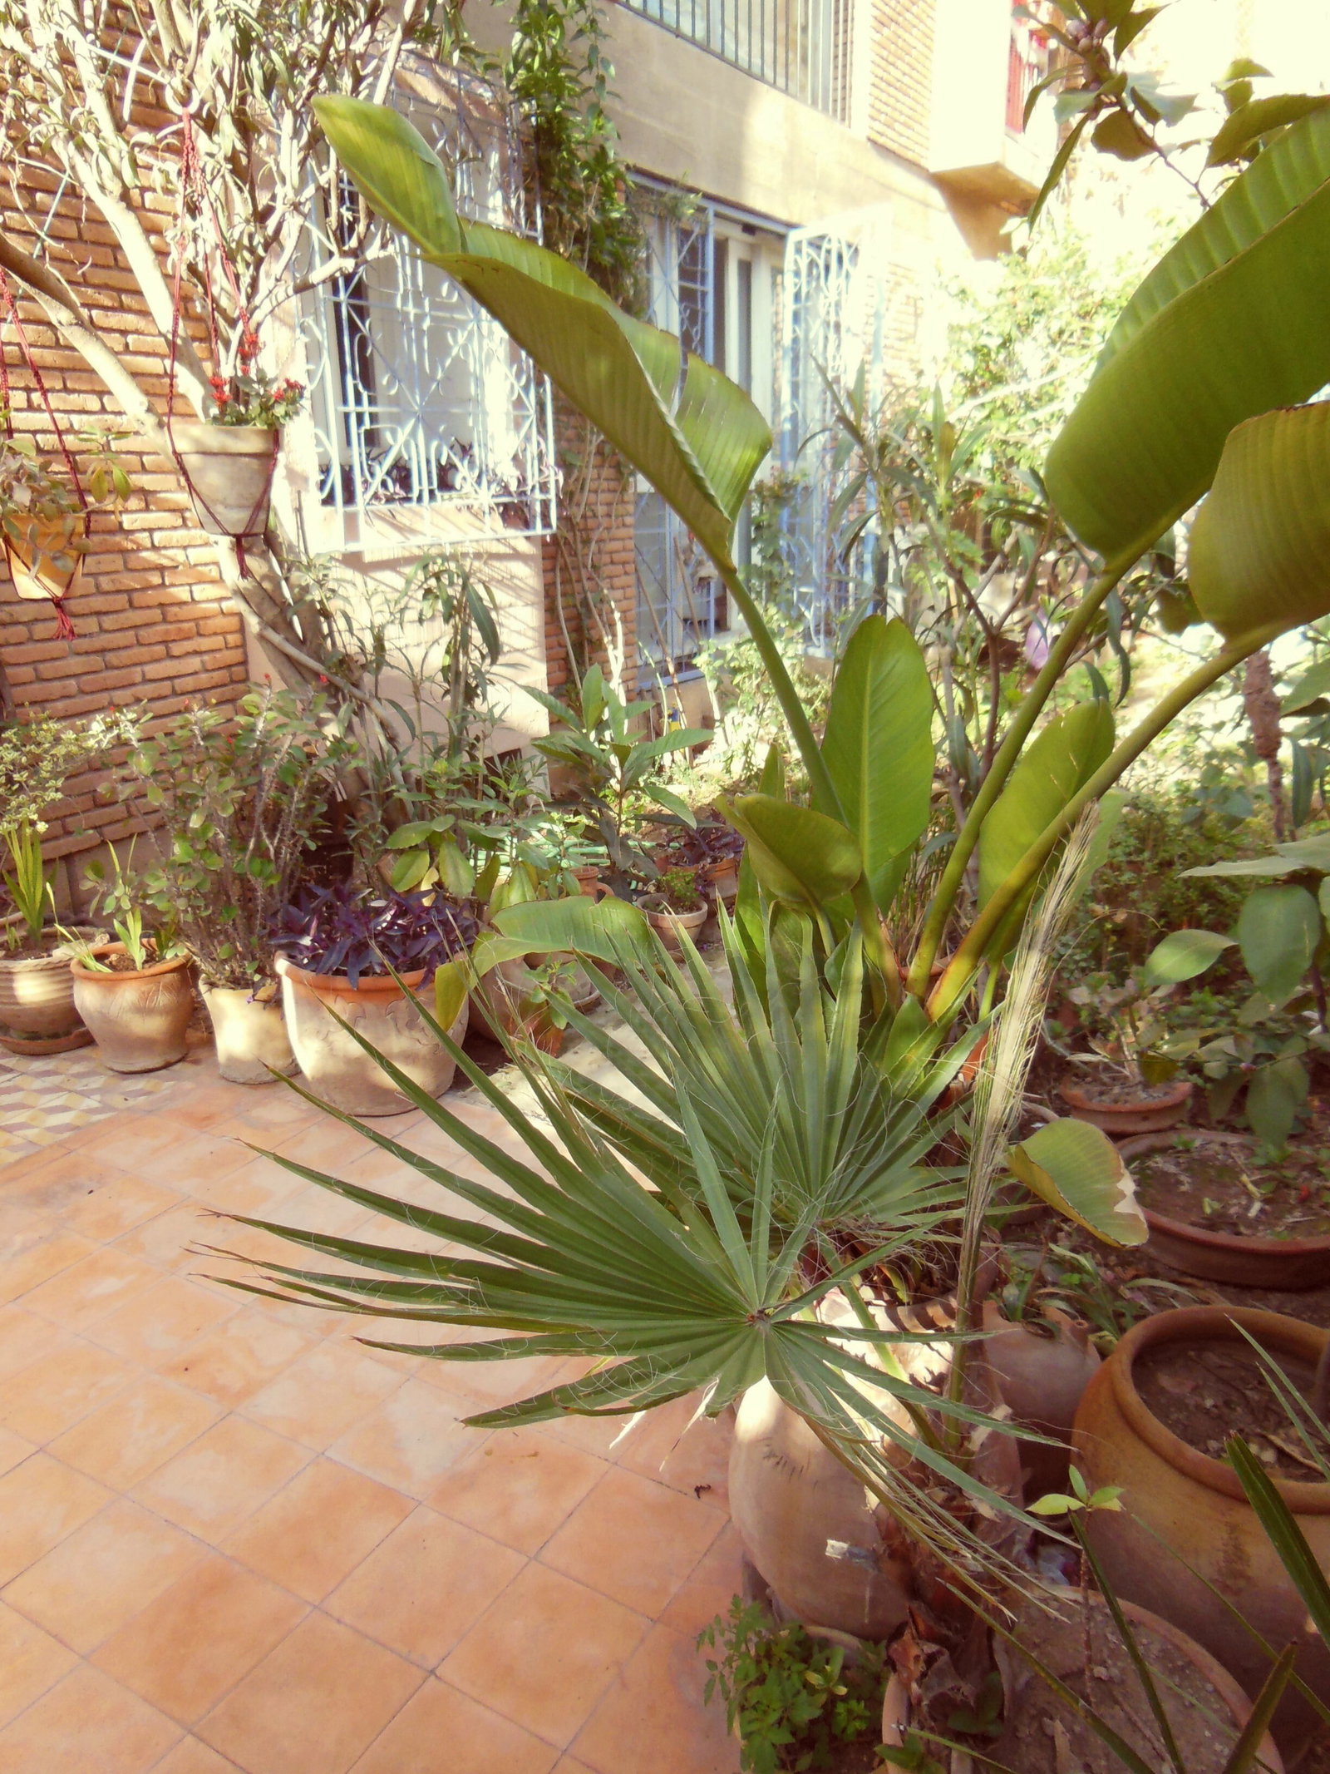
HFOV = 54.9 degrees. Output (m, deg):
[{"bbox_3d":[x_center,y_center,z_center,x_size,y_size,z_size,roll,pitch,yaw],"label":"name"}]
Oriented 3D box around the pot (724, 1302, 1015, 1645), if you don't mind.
[{"bbox_3d":[0.266,0.735,1.639,0.368,0.365,0.368,-2,17,1],"label":"pot"}]

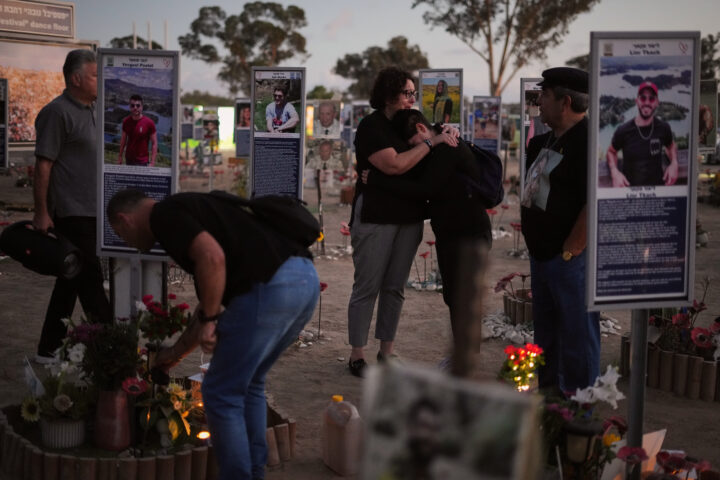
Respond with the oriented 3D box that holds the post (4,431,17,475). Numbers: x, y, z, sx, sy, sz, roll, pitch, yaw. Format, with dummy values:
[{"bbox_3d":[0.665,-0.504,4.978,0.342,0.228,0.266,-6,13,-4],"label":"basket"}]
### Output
[{"bbox_3d":[-1.372,0.837,3.930,0.055,0.185,0.055,-2,8,-17],"label":"post"}]

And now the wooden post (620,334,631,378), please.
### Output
[{"bbox_3d":[1.456,0.649,5.469,0.060,0.210,0.060,-4,7,-37],"label":"wooden post"}]

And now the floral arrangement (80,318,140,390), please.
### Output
[{"bbox_3d":[-0.959,0.442,3.860,0.225,0.265,0.220,1,6,0],"label":"floral arrangement"}]

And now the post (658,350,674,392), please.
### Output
[{"bbox_3d":[1.539,0.660,5.020,0.070,0.190,0.068,1,6,0],"label":"post"}]

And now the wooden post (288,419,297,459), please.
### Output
[{"bbox_3d":[-0.276,0.806,4.058,0.050,0.158,0.048,1,6,0],"label":"wooden post"}]

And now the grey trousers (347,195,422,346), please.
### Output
[{"bbox_3d":[0.138,0.162,5.500,0.320,0.830,0.400,4,7,30],"label":"grey trousers"}]

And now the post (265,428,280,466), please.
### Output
[{"bbox_3d":[-0.345,0.822,3.960,0.060,0.138,0.060,1,6,0],"label":"post"}]

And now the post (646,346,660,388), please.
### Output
[{"bbox_3d":[1.545,0.679,5.248,0.073,0.200,0.068,5,7,37],"label":"post"}]

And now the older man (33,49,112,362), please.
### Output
[{"bbox_3d":[-1.554,-0.186,5.620,0.580,1.760,0.500,2,6,16],"label":"older man"}]

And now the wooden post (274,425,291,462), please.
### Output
[{"bbox_3d":[-0.310,0.814,4.020,0.060,0.138,0.060,1,6,0],"label":"wooden post"}]

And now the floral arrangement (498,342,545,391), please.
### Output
[{"bbox_3d":[0.686,0.538,4.250,0.185,0.190,0.170,1,6,0],"label":"floral arrangement"}]

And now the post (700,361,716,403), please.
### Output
[{"bbox_3d":[1.695,0.686,4.850,0.070,0.190,0.068,1,6,0],"label":"post"}]

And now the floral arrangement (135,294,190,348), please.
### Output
[{"bbox_3d":[-0.810,0.332,4.120,0.210,0.200,0.190,1,6,0],"label":"floral arrangement"}]

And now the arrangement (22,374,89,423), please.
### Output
[{"bbox_3d":[-1.242,0.647,4.080,0.250,0.160,0.220,-1,8,-11],"label":"arrangement"}]

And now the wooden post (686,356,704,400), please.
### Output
[{"bbox_3d":[1.634,0.675,4.870,0.072,0.190,0.070,1,6,0],"label":"wooden post"}]

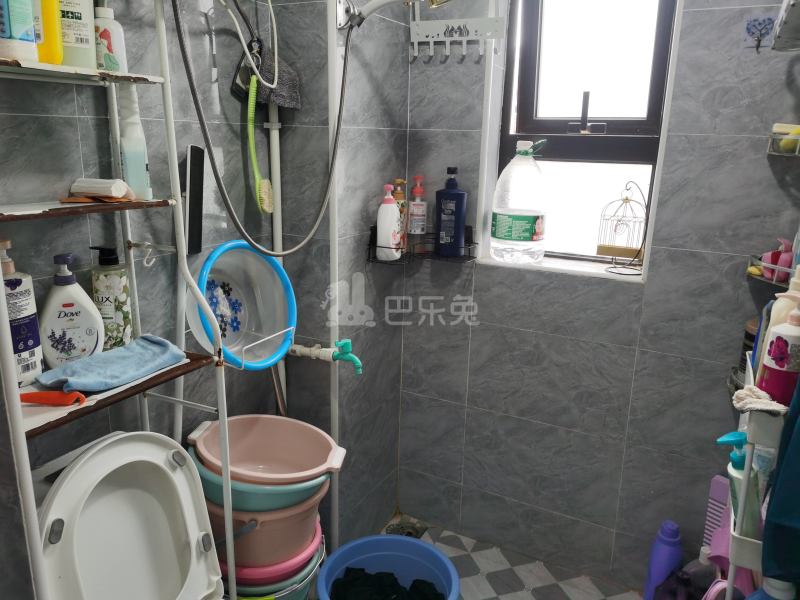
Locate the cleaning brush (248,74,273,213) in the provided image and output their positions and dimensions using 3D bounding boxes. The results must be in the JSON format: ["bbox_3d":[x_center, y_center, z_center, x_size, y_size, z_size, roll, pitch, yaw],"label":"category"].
[{"bbox_3d":[-0.352,-0.391,1.584,0.060,0.338,0.050,9,17,27],"label":"cleaning brush"}]

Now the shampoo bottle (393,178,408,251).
[{"bbox_3d":[0.002,-0.264,1.973,0.053,0.232,0.058,1,15,0],"label":"shampoo bottle"}]

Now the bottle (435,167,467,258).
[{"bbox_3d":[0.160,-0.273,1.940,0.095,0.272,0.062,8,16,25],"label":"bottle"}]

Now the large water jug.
[{"bbox_3d":[0.378,-0.310,1.966,0.170,0.364,0.170,5,15,12],"label":"large water jug"}]

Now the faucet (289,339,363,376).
[{"bbox_3d":[-0.218,0.143,1.746,0.250,0.096,0.045,9,17,27],"label":"faucet"}]

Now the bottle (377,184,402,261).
[{"bbox_3d":[-0.030,-0.232,1.864,0.075,0.222,0.058,-8,17,-31],"label":"bottle"}]

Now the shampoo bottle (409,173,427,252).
[{"bbox_3d":[0.059,-0.268,1.969,0.060,0.242,0.045,5,15,12],"label":"shampoo bottle"}]

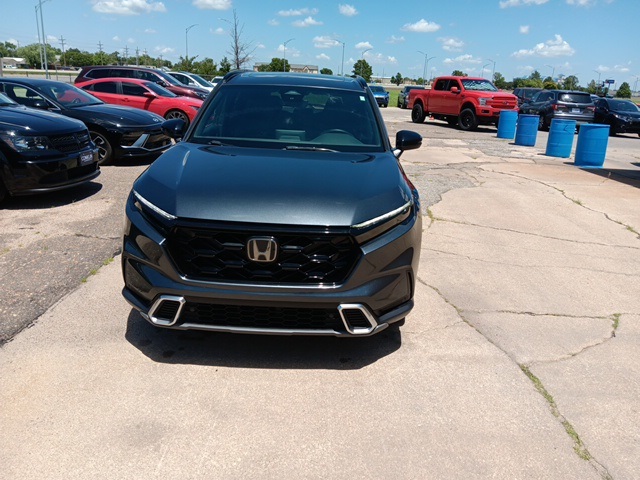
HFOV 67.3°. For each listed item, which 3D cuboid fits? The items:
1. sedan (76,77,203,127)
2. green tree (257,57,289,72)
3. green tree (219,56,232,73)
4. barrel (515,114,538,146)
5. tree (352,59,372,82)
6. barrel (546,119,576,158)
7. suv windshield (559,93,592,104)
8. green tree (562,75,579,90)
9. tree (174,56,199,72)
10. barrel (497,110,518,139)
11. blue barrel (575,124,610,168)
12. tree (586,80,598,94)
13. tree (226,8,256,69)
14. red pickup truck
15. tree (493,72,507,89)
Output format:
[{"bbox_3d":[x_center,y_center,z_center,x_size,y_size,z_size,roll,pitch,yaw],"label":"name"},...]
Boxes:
[{"bbox_3d":[-5.511,-4.204,14.799,4.800,1.450,1.850,5,19,6],"label":"sedan"},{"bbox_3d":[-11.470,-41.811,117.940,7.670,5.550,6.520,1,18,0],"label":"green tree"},{"bbox_3d":[-14.186,-25.297,72.409,2.065,4.387,2.065,-1,19,-11],"label":"green tree"},{"bbox_3d":[6.375,-3.361,14.760,0.585,0.900,0.585,10,20,21],"label":"barrel"},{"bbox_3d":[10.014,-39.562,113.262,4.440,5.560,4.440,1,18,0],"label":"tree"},{"bbox_3d":[6.330,-2.671,12.619,0.585,0.900,0.585,11,20,24],"label":"barrel"},{"bbox_3d":[10.829,-5.989,20.374,1.420,0.460,0.200,0,18,-3],"label":"suv windshield"},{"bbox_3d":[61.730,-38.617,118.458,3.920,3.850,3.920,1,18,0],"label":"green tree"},{"bbox_3d":[-20.185,-25.649,73.040,3.513,4.179,3.513,-3,19,-15],"label":"tree"},{"bbox_3d":[6.594,-4.044,16.867,0.585,0.900,0.585,9,20,19],"label":"barrel"},{"bbox_3d":[5.943,-2.043,10.495,0.590,0.900,0.590,11,20,27],"label":"blue barrel"},{"bbox_3d":[47.321,-26.115,84.135,1.842,3.423,1.842,12,21,26],"label":"tree"},{"bbox_3d":[-10.166,-24.739,62.605,3.835,9.837,3.835,-1,19,-9],"label":"tree"},{"bbox_3d":[6.096,-5.988,20.925,2.100,2.020,5.800,-5,19,-20],"label":"red pickup truck"},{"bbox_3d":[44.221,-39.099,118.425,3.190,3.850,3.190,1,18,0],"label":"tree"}]

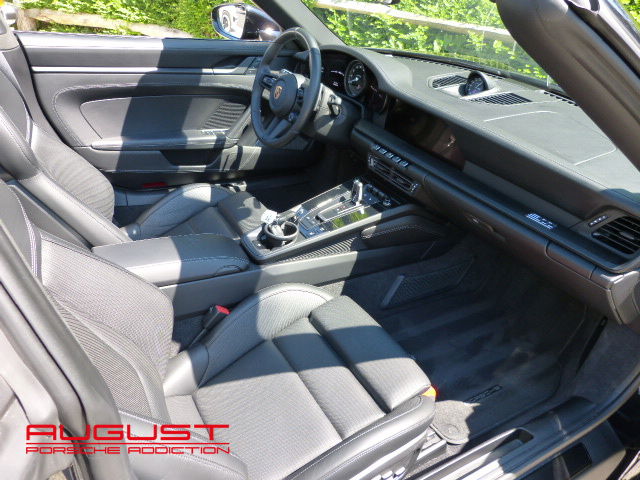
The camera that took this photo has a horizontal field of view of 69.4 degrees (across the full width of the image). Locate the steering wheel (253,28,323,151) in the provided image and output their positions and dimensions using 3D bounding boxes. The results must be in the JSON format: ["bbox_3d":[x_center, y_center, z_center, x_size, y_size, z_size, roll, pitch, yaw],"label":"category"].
[{"bbox_3d":[-0.087,-0.454,1.414,0.095,0.365,0.365,4,26,-37],"label":"steering wheel"}]

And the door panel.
[{"bbox_3d":[-0.431,-0.436,1.628,1.000,0.520,0.150,-12,34,-29],"label":"door panel"}]

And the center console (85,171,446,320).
[{"bbox_3d":[-0.095,-0.021,1.179,0.930,0.250,0.280,-12,34,-29],"label":"center console"}]

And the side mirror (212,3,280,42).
[{"bbox_3d":[-0.288,-0.840,1.778,0.180,0.135,0.230,-18,37,-35],"label":"side mirror"}]

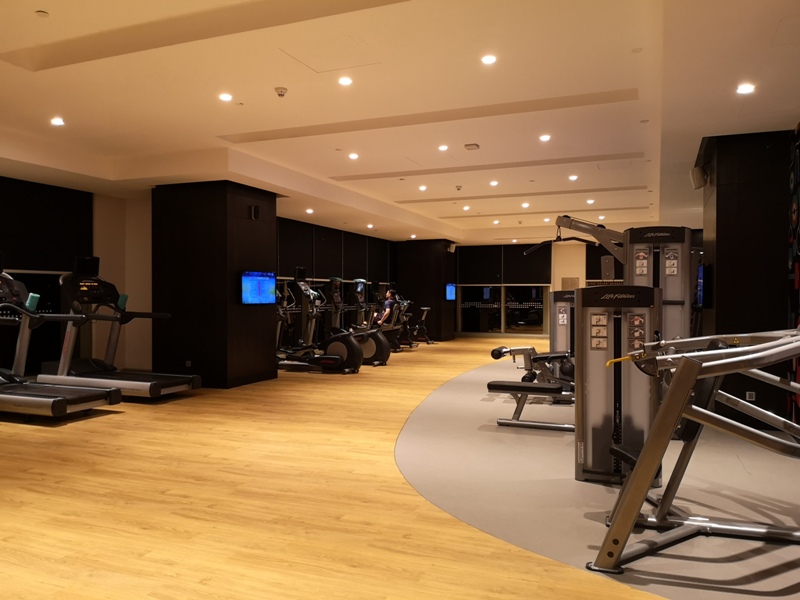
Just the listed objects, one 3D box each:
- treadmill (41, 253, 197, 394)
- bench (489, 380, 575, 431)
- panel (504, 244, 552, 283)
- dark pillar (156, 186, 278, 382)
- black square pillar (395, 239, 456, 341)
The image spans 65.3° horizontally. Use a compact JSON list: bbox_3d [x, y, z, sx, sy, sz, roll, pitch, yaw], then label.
[{"bbox_3d":[-3.743,0.318,8.345,2.100,1.860,0.887,0,0,21],"label":"treadmill"},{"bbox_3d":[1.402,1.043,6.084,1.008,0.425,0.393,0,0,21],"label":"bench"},{"bbox_3d":[3.990,-1.147,19.732,1.510,1.295,0.080,0,0,21],"label":"panel"},{"bbox_3d":[-2.812,-0.223,9.586,1.350,2.931,1.280,0,0,21],"label":"dark pillar"},{"bbox_3d":[0.813,-0.261,18.741,1.360,2.931,1.340,0,0,21],"label":"black square pillar"}]

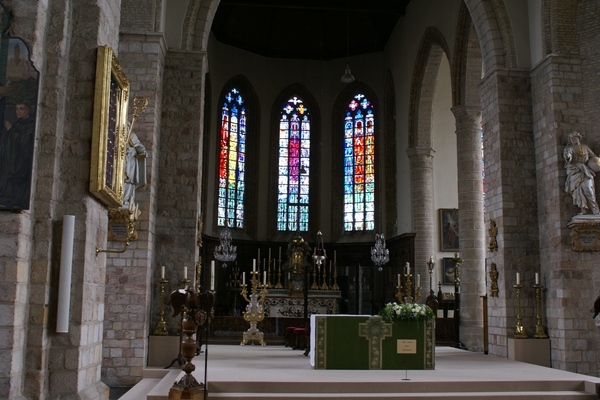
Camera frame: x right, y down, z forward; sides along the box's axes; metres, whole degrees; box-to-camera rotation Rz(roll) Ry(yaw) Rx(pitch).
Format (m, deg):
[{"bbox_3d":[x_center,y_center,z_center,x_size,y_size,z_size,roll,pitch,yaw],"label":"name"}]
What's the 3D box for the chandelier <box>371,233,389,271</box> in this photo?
[{"bbox_3d":[2.839,1.843,22.922,0.620,1.322,0.620,2,-9,-6],"label":"chandelier"}]

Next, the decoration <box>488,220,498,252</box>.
[{"bbox_3d":[4.446,0.829,14.972,0.140,0.763,0.270,2,-9,-6],"label":"decoration"}]

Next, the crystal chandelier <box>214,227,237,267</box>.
[{"bbox_3d":[-2.385,1.488,20.804,0.701,1.255,0.701,1,-8,-6],"label":"crystal chandelier"}]

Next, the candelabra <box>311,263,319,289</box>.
[{"bbox_3d":[0.565,2.892,24.650,0.280,1.036,0.270,2,-9,-6],"label":"candelabra"}]

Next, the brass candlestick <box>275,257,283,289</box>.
[{"bbox_3d":[-0.703,2.458,21.976,0.280,1.076,0.280,1,-8,-6],"label":"brass candlestick"}]

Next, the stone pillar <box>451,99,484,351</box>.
[{"bbox_3d":[4.572,0.669,17.362,0.770,6.474,0.770,1,-8,-6],"label":"stone pillar"}]

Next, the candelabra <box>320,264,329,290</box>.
[{"bbox_3d":[0.946,2.934,24.686,0.270,1.000,0.270,2,-9,-6],"label":"candelabra"}]

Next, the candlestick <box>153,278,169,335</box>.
[{"bbox_3d":[-2.940,2.245,13.697,0.310,1.165,0.310,1,-8,-6],"label":"candlestick"}]

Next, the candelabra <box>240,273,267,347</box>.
[{"bbox_3d":[-1.266,2.992,18.088,0.775,2.012,0.600,1,-8,-6],"label":"candelabra"}]

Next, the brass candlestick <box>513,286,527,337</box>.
[{"bbox_3d":[4.630,2.352,13.709,0.300,1.123,0.300,1,-8,-6],"label":"brass candlestick"}]

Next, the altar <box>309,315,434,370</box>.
[{"bbox_3d":[1.349,2.690,12.302,2.240,0.950,0.750,2,-9,-6],"label":"altar"}]

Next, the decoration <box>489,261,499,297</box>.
[{"bbox_3d":[4.571,1.878,15.354,0.170,0.798,0.400,1,-8,-6],"label":"decoration"}]

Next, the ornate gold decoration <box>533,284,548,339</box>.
[{"bbox_3d":[5.397,2.507,14.539,0.310,1.194,0.310,2,-9,-6],"label":"ornate gold decoration"}]

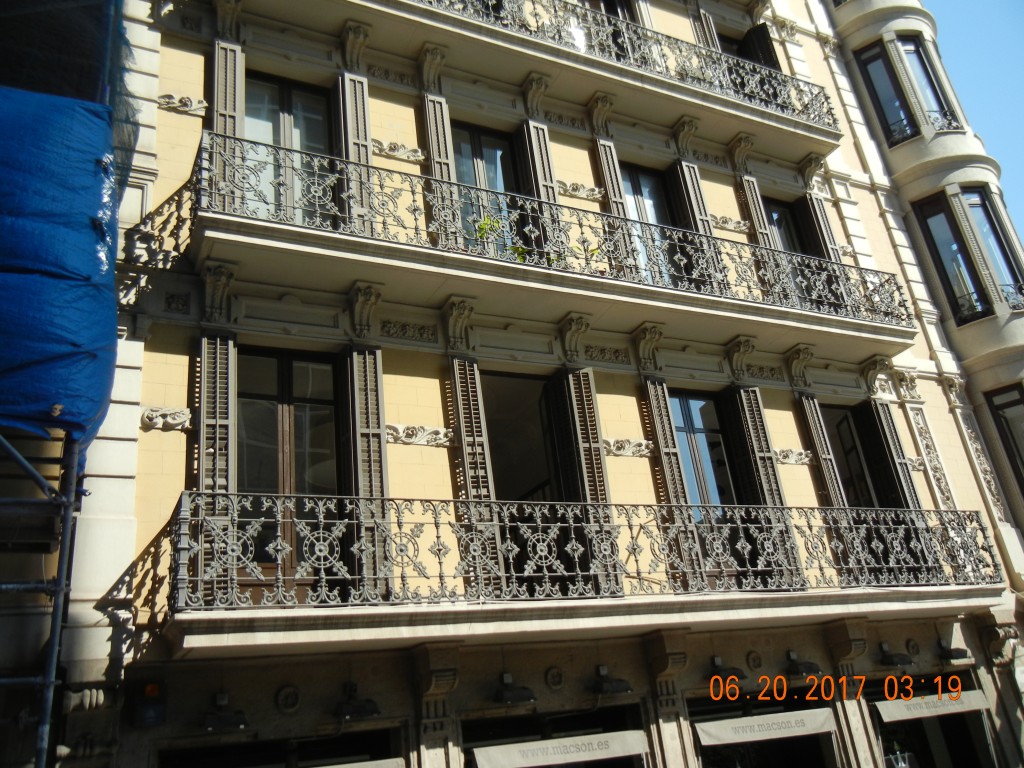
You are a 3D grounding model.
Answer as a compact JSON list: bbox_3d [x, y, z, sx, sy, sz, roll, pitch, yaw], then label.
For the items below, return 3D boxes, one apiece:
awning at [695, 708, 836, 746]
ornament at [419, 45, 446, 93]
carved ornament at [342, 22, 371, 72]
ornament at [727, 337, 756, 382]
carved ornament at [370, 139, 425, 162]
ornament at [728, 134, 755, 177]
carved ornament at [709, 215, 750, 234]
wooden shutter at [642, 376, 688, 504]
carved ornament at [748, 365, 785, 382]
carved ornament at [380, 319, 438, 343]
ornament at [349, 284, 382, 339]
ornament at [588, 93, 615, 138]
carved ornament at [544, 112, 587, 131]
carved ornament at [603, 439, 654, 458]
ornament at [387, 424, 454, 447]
[{"bbox_3d":[3.086,4.066,10.534,2.118,0.258,0.123,6,-27,-27],"label":"awning"},{"bbox_3d":[-1.053,-4.280,12.113,0.320,0.500,0.360,5,-27,-27],"label":"ornament"},{"bbox_3d":[-2.025,-4.373,11.616,0.330,0.500,0.360,5,-27,-27],"label":"carved ornament"},{"bbox_3d":[3.350,-0.330,12.664,0.308,0.593,0.300,6,-27,-27],"label":"ornament"},{"bbox_3d":[-1.481,-3.005,11.442,0.790,0.230,0.110,5,-27,-27],"label":"carved ornament"},{"bbox_3d":[3.915,-3.837,14.834,0.331,0.593,0.300,6,-27,-27],"label":"ornament"},{"bbox_3d":[3.495,-2.520,14.033,0.824,0.246,0.092,6,-27,-27],"label":"carved ornament"},{"bbox_3d":[2.067,1.269,11.087,0.310,2.940,0.100,5,-27,-27],"label":"wooden shutter"},{"bbox_3d":[3.666,-0.163,12.836,0.710,0.230,0.080,5,-27,-27],"label":"carved ornament"},{"bbox_3d":[-1.213,-0.632,10.626,0.720,0.235,0.070,5,-27,-27],"label":"carved ornament"},{"bbox_3d":[-1.637,-0.803,10.071,0.316,0.585,0.300,6,-27,-27],"label":"ornament"},{"bbox_3d":[1.438,-4.158,13.786,0.350,0.610,0.350,5,-28,-28],"label":"ornament"},{"bbox_3d":[0.816,-4.041,13.557,0.720,0.260,0.060,5,-28,-28],"label":"carved ornament"},{"bbox_3d":[1.454,0.799,11.073,0.830,0.250,0.110,5,-27,-27],"label":"carved ornament"},{"bbox_3d":[-0.999,0.580,9.838,0.824,0.231,0.092,6,-27,-27],"label":"ornament"}]

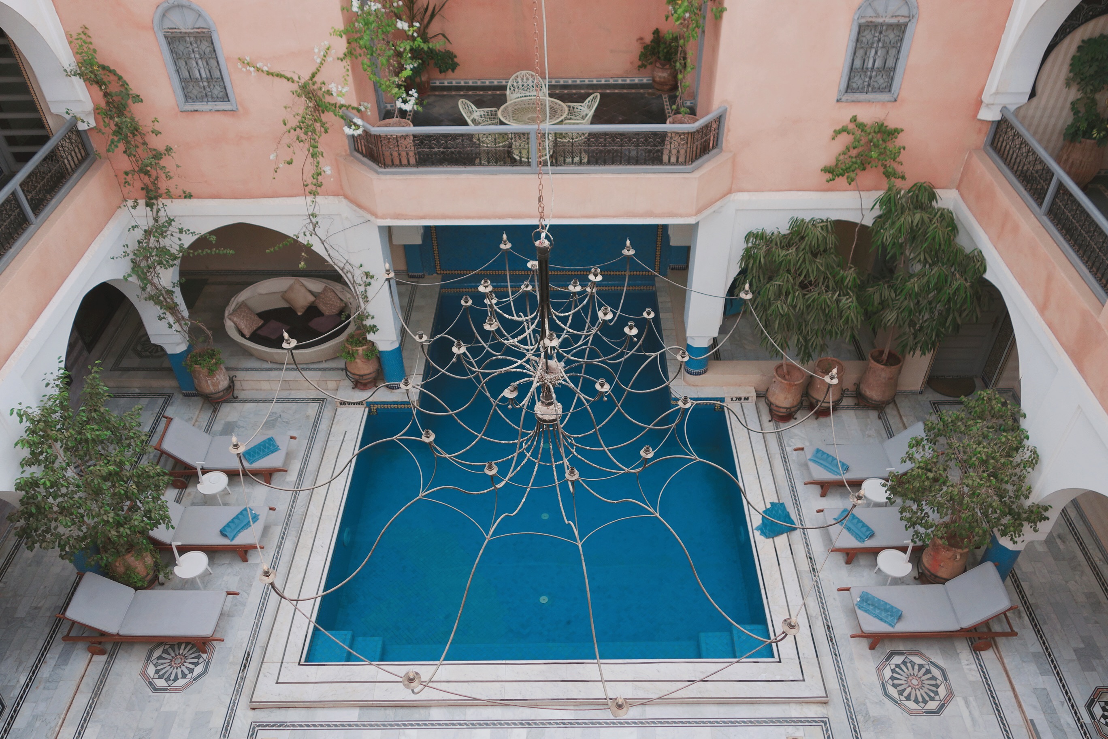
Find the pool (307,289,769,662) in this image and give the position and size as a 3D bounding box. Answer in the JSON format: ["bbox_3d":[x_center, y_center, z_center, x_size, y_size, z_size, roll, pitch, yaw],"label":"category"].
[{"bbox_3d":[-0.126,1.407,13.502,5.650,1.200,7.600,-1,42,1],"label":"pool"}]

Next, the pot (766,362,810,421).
[{"bbox_3d":[3.605,0.380,13.377,0.610,0.900,0.610,-1,41,1],"label":"pot"}]

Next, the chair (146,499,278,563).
[{"bbox_3d":[-4.780,2.047,11.455,1.980,0.820,0.680,-1,41,1],"label":"chair"}]

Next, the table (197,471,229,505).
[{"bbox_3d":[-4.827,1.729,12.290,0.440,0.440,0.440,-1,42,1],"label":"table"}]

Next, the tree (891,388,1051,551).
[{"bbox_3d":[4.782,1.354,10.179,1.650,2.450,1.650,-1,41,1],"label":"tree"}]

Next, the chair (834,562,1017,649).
[{"bbox_3d":[4.488,2.839,10.318,1.980,0.850,0.680,-1,41,1],"label":"chair"}]

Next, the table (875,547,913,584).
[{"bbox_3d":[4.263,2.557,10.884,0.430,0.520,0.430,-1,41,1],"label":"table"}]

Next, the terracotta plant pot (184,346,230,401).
[{"bbox_3d":[-5.751,0.095,14.457,0.600,0.810,0.600,-1,42,1],"label":"terracotta plant pot"}]

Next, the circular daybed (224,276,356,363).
[{"bbox_3d":[-4.508,-0.889,14.988,2.280,0.640,2.000,-8,41,-7],"label":"circular daybed"}]

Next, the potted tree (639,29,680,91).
[{"bbox_3d":[1.590,-4.551,12.700,0.700,0.930,0.600,-1,41,1],"label":"potted tree"}]

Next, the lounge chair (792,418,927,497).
[{"bbox_3d":[4.498,1.278,12.196,2.000,0.820,0.670,-1,42,1],"label":"lounge chair"}]

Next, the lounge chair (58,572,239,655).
[{"bbox_3d":[-4.975,2.993,10.611,2.000,0.790,0.670,-1,42,1],"label":"lounge chair"}]

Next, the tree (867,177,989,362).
[{"bbox_3d":[4.848,-1.074,11.653,1.550,3.050,1.400,-1,42,1],"label":"tree"}]

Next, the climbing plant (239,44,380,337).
[{"bbox_3d":[-2.897,-2.005,11.561,1.600,4.600,0.800,-1,42,1],"label":"climbing plant"}]

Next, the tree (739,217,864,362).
[{"bbox_3d":[3.522,-0.987,12.162,1.720,2.480,1.550,-1,41,1],"label":"tree"}]

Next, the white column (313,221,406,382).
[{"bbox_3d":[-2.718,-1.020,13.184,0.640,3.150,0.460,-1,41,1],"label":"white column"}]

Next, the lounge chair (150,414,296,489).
[{"bbox_3d":[-4.790,1.153,12.467,1.980,0.820,0.680,-1,41,1],"label":"lounge chair"}]

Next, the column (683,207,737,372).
[{"bbox_3d":[2.268,-1.171,12.997,0.490,2.980,0.460,-1,41,1],"label":"column"}]

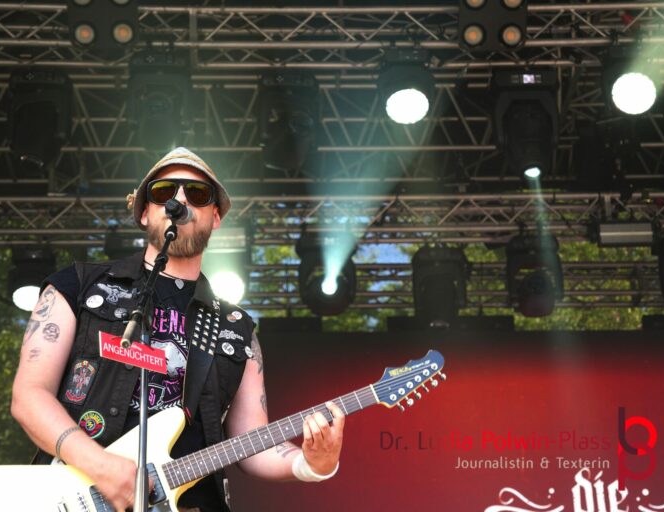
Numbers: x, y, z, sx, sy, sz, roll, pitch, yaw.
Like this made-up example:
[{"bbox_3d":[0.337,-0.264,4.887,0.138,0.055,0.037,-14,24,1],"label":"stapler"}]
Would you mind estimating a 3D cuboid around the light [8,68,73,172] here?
[{"bbox_3d":[-1.768,-0.801,9.835,0.400,0.580,0.320,0,-22,0],"label":"light"}]

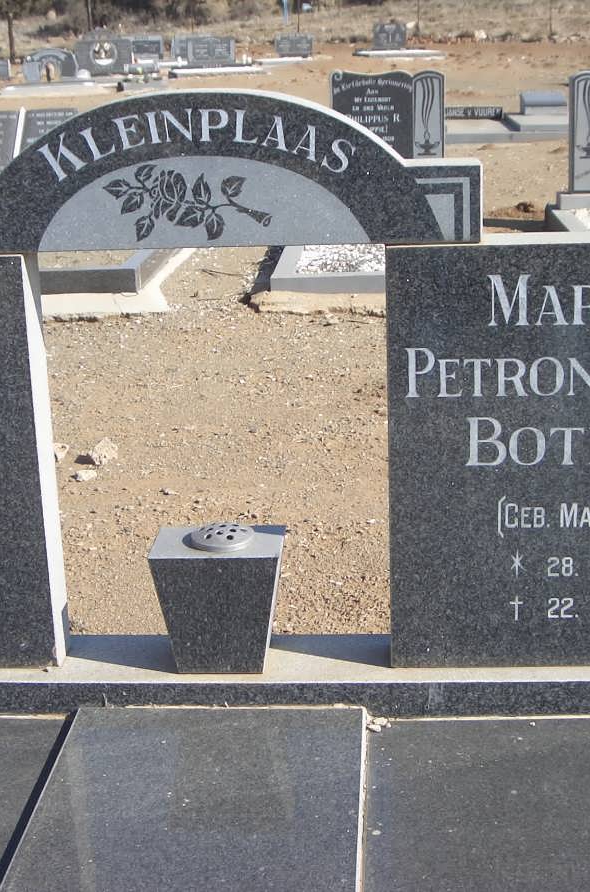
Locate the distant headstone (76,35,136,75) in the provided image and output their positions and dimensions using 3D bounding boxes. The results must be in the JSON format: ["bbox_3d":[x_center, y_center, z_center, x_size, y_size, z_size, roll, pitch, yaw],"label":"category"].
[{"bbox_3d":[-3.800,-7.818,26.948,1.138,0.822,0.160,-1,18,4],"label":"distant headstone"}]

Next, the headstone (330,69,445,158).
[{"bbox_3d":[0.531,-1.794,7.670,0.643,0.660,0.110,-1,18,4],"label":"headstone"}]

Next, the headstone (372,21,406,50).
[{"bbox_3d":[2.477,-10.639,34.968,0.878,0.669,0.150,-1,18,4],"label":"headstone"}]

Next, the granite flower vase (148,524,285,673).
[{"bbox_3d":[-0.128,0.251,2.237,0.208,0.229,0.140,-1,18,4],"label":"granite flower vase"}]

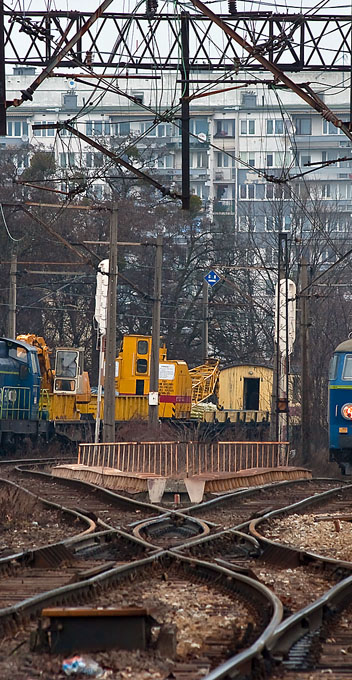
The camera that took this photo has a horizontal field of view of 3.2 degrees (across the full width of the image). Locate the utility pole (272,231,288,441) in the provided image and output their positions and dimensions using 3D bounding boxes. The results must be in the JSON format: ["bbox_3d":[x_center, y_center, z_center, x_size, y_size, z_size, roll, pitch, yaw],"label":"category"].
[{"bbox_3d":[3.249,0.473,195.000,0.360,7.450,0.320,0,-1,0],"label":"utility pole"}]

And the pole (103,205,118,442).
[{"bbox_3d":[-1.776,-0.014,176.000,0.340,7.500,0.320,0,-1,0],"label":"pole"}]

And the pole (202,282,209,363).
[{"bbox_3d":[1.274,1.187,276.000,0.280,7.400,0.280,0,-1,0],"label":"pole"}]

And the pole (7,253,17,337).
[{"bbox_3d":[-6.497,0.497,254.000,0.300,8.000,0.300,0,-1,0],"label":"pole"}]

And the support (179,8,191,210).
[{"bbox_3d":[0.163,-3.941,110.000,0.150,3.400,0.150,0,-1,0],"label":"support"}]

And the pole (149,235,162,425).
[{"bbox_3d":[-0.713,0.232,228.000,0.320,7.900,0.320,0,-1,0],"label":"pole"}]

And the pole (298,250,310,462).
[{"bbox_3d":[4.946,0.712,246.000,0.320,8.100,0.320,0,-1,0],"label":"pole"}]

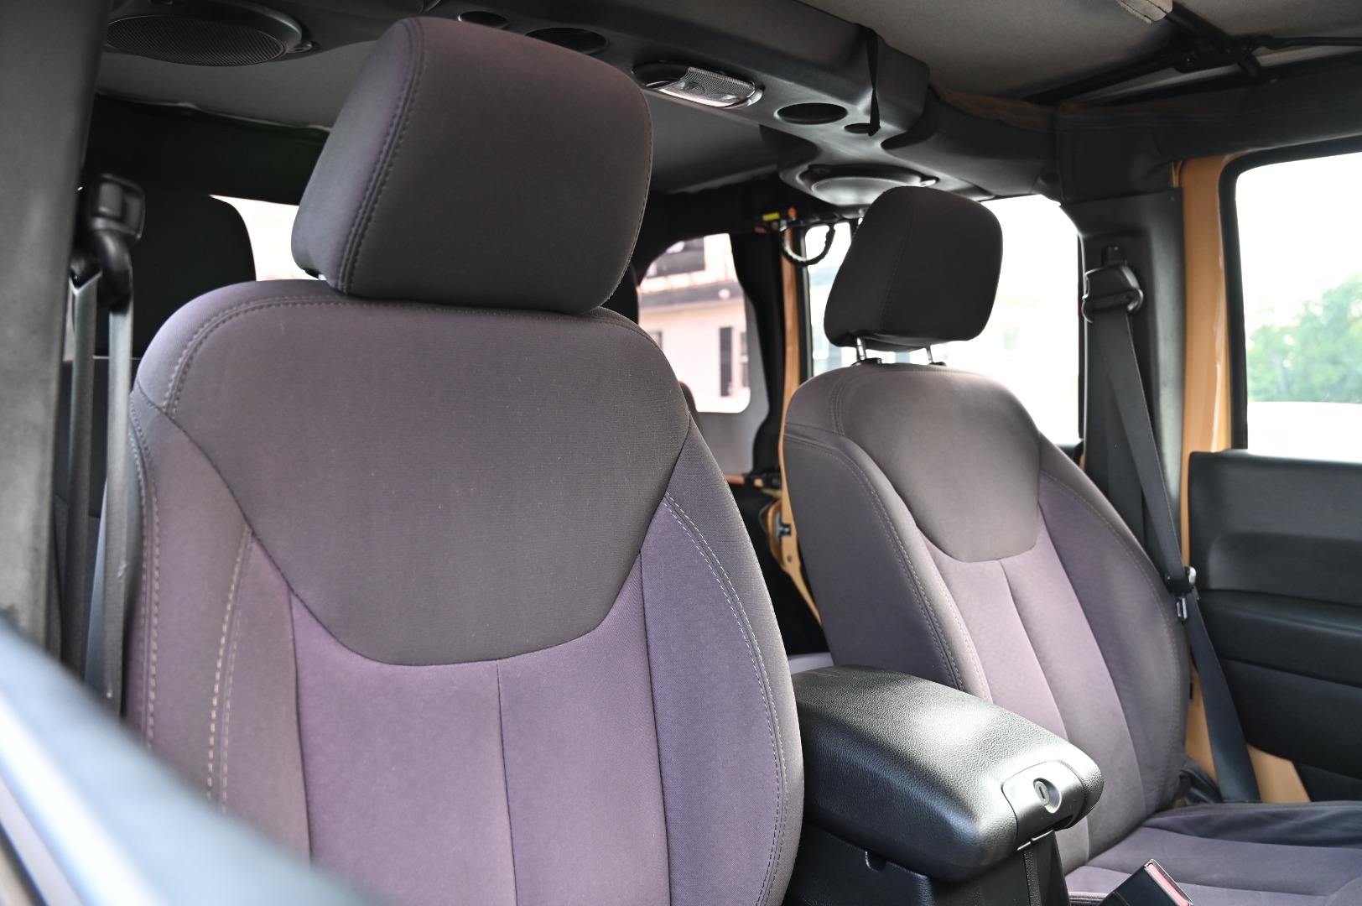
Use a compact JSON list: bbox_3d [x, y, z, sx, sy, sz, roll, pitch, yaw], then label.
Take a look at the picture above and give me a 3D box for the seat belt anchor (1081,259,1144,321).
[{"bbox_3d":[0.567,-0.213,1.340,0.035,0.080,0.075,0,1,-38],"label":"seat belt anchor"}]

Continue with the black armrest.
[{"bbox_3d":[0.198,0.261,0.885,0.215,0.095,0.285,0,4,-38],"label":"black armrest"}]

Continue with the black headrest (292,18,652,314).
[{"bbox_3d":[-0.156,-0.216,0.783,0.255,0.200,0.130,0,21,-38],"label":"black headrest"}]

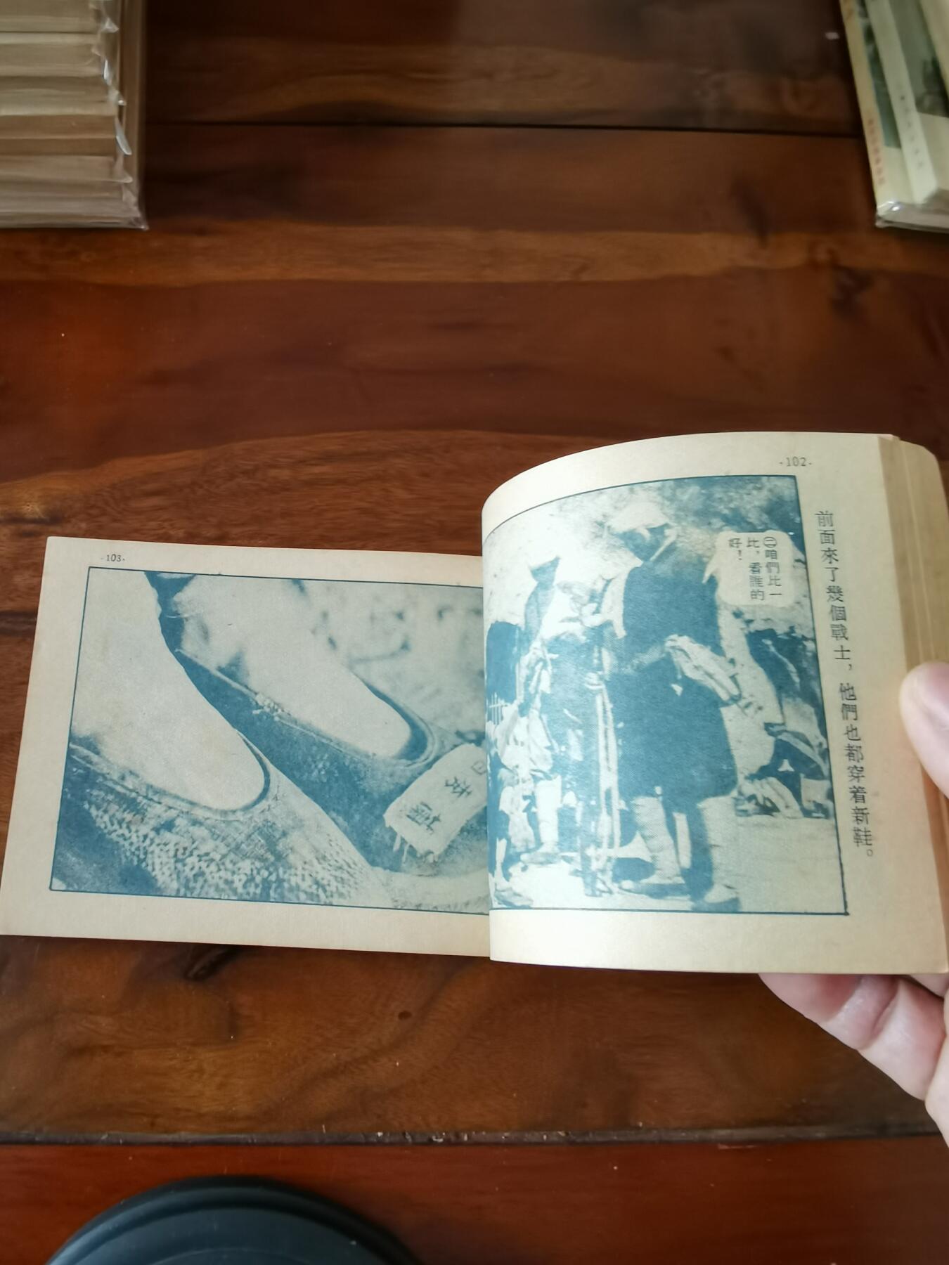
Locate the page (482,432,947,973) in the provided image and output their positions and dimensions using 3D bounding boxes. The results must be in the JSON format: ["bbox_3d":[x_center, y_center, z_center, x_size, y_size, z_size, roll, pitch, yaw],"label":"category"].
[{"bbox_3d":[0.041,0.014,0.199,0.087,0.034,0.102,-5,73,14],"label":"page"}]

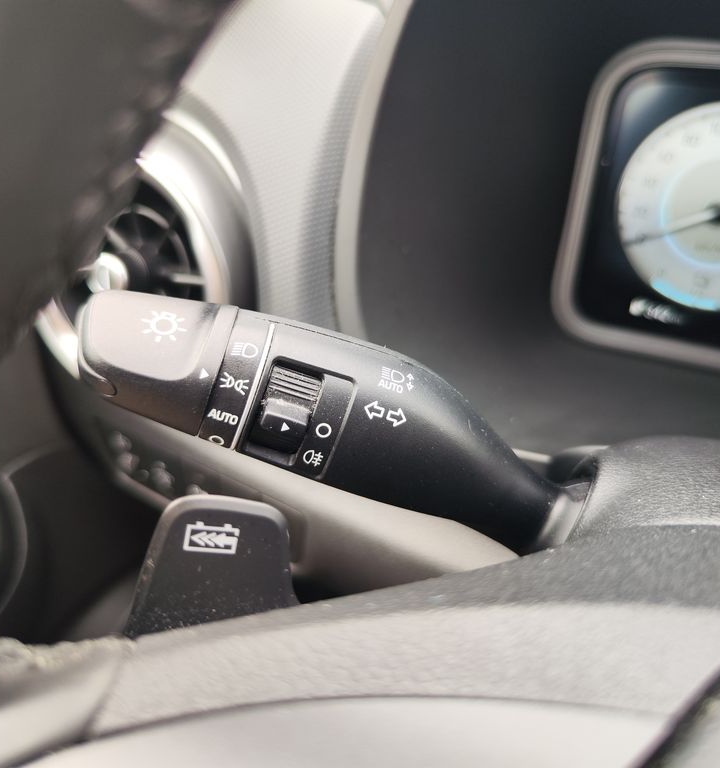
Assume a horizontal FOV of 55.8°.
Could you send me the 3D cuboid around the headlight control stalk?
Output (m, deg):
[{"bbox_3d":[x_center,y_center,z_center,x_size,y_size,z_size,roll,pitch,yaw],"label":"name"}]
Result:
[{"bbox_3d":[-0.009,0.005,0.170,0.126,0.036,0.032,18,8,0],"label":"headlight control stalk"}]

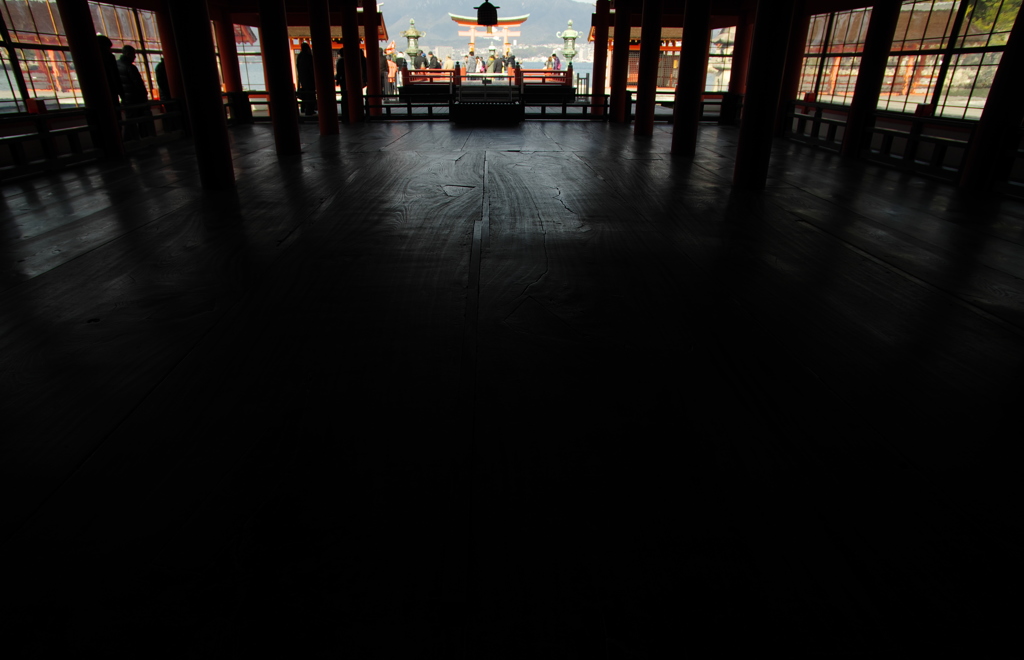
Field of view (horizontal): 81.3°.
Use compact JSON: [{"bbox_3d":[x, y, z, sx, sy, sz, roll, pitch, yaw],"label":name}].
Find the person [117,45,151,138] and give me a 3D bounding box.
[{"bbox_3d":[-6.586,-4.142,10.375,0.520,1.600,0.380,17,29,32],"label":"person"}]

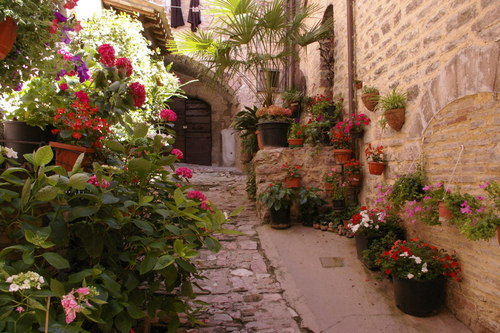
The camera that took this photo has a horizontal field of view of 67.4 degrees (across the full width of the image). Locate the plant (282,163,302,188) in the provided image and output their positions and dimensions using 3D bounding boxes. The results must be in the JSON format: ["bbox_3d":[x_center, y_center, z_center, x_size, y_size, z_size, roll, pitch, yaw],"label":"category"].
[{"bbox_3d":[0.567,0.120,5.000,0.260,0.335,0.250,0,-3,0],"label":"plant"}]

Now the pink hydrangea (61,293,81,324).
[{"bbox_3d":[-0.742,0.587,1.550,0.085,0.130,0.085,0,-3,-11],"label":"pink hydrangea"}]

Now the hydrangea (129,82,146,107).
[{"bbox_3d":[-0.735,-0.471,2.450,0.118,0.155,0.120,1,-2,-27],"label":"hydrangea"}]

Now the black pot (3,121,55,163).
[{"bbox_3d":[-1.444,-0.163,2.450,0.335,0.280,0.335,0,-2,0],"label":"black pot"}]

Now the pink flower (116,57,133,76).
[{"bbox_3d":[-0.837,-0.667,2.500,0.108,0.130,0.110,1,-2,-27],"label":"pink flower"}]

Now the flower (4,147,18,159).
[{"bbox_3d":[-1.145,-0.067,1.800,0.068,0.058,0.060,1,-2,-17],"label":"flower"}]

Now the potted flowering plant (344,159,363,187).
[{"bbox_3d":[1.367,0.079,4.950,0.235,0.360,0.230,-1,-3,17],"label":"potted flowering plant"}]

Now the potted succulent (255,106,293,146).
[{"bbox_3d":[0.338,-0.591,5.400,0.530,0.600,0.530,0,-3,0],"label":"potted succulent"}]

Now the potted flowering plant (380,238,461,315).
[{"bbox_3d":[1.364,0.888,3.000,0.600,0.570,0.640,0,-2,-5],"label":"potted flowering plant"}]

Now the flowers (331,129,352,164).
[{"bbox_3d":[1.245,-0.272,5.100,0.300,0.480,0.290,0,-2,0],"label":"flowers"}]

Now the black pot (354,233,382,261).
[{"bbox_3d":[1.321,0.869,3.900,0.440,0.320,0.440,0,-3,0],"label":"black pot"}]

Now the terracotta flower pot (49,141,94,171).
[{"bbox_3d":[-1.077,-0.052,2.300,0.340,0.200,0.220,1,-3,-21],"label":"terracotta flower pot"}]

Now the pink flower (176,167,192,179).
[{"bbox_3d":[-0.437,0.040,2.500,0.107,0.080,0.105,1,-2,-17],"label":"pink flower"}]

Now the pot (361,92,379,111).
[{"bbox_3d":[1.408,-0.757,4.400,0.160,0.220,0.270,0,-2,-5],"label":"pot"}]

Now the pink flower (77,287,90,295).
[{"bbox_3d":[-0.657,0.490,1.480,0.055,0.032,0.045,1,-2,-17],"label":"pink flower"}]

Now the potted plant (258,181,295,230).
[{"bbox_3d":[0.360,0.530,5.100,0.480,0.610,0.460,0,-2,0],"label":"potted plant"}]

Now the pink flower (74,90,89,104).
[{"bbox_3d":[-1.303,-0.534,2.900,0.115,0.110,0.105,0,-3,-11],"label":"pink flower"}]

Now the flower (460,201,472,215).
[{"bbox_3d":[1.444,0.273,2.500,0.075,0.085,0.080,2,-4,-45],"label":"flower"}]

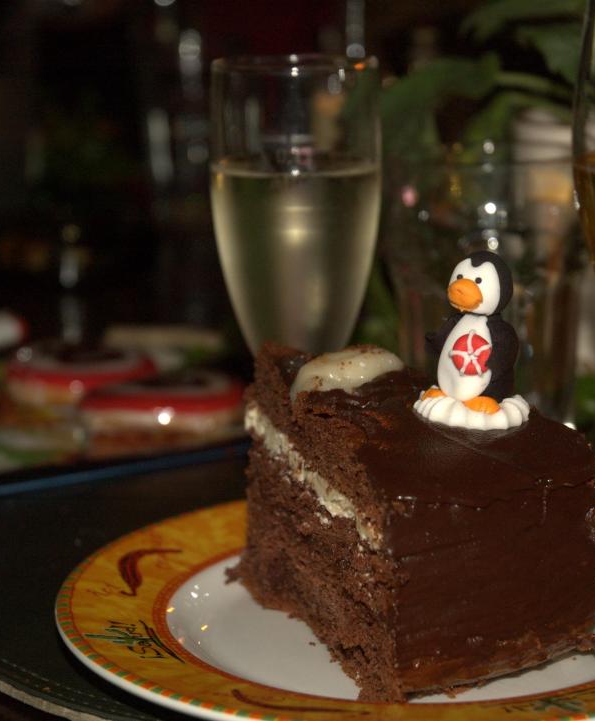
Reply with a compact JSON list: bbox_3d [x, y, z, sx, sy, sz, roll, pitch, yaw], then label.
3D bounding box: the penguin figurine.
[{"bbox_3d":[0.048,-0.010,0.606,0.027,0.045,0.023,8,16,32],"label":"penguin figurine"}]

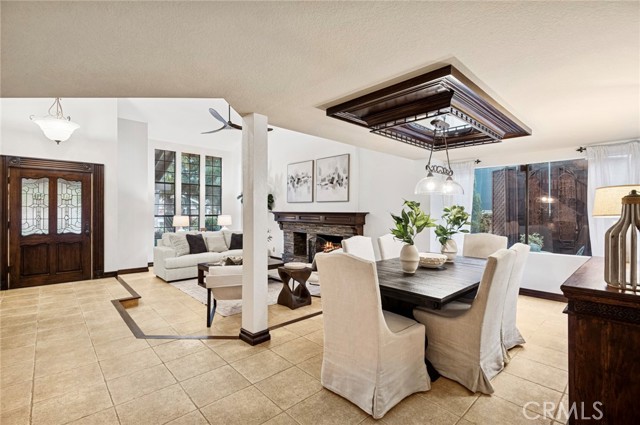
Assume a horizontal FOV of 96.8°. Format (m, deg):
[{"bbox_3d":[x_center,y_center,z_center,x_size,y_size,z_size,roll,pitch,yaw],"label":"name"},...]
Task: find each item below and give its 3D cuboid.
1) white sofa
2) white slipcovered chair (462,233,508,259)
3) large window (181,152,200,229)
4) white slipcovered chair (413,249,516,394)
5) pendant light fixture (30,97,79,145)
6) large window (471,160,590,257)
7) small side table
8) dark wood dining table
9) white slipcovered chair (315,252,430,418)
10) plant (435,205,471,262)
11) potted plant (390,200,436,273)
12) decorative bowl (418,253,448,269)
[{"bbox_3d":[-2.660,0.991,7.012,2.333,0.943,0.993,0,0,-43],"label":"white sofa"},{"bbox_3d":[2.071,0.819,3.740,0.606,1.052,0.536,0,0,-43],"label":"white slipcovered chair"},{"bbox_3d":[-3.747,-0.369,8.268,0.526,2.690,0.079,0,0,-43],"label":"large window"},{"bbox_3d":[1.230,0.820,2.449,0.546,1.052,0.625,0,0,-43],"label":"white slipcovered chair"},{"bbox_3d":[-3.486,-1.224,3.744,0.470,0.660,0.470,0,0,-43],"label":"pendant light fixture"},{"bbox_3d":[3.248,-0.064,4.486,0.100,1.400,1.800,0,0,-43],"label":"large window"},{"bbox_3d":[-0.406,1.178,4.507,0.370,0.540,0.370,0,0,-43],"label":"small side table"},{"bbox_3d":[1.103,0.928,2.857,1.940,0.770,1.100,0,0,-43],"label":"dark wood dining table"},{"bbox_3d":[0.422,0.810,2.146,0.610,1.010,0.510,0,0,-43],"label":"white slipcovered chair"},{"bbox_3d":[1.588,0.258,3.405,0.417,0.665,0.397,0,0,22],"label":"plant"},{"bbox_3d":[0.858,0.214,2.618,0.400,0.660,0.380,0,0,-43],"label":"potted plant"},{"bbox_3d":[1.262,0.540,3.167,0.338,0.099,0.338,0,0,0],"label":"decorative bowl"}]

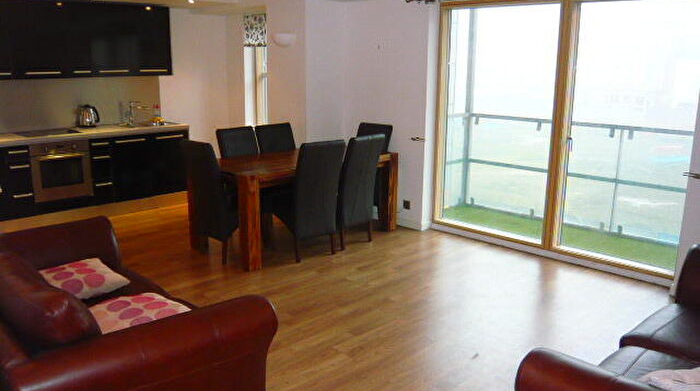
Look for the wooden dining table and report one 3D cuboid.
[{"bbox_3d":[-0.476,0.036,5.312,1.740,0.770,0.860,-12,18,-41],"label":"wooden dining table"}]

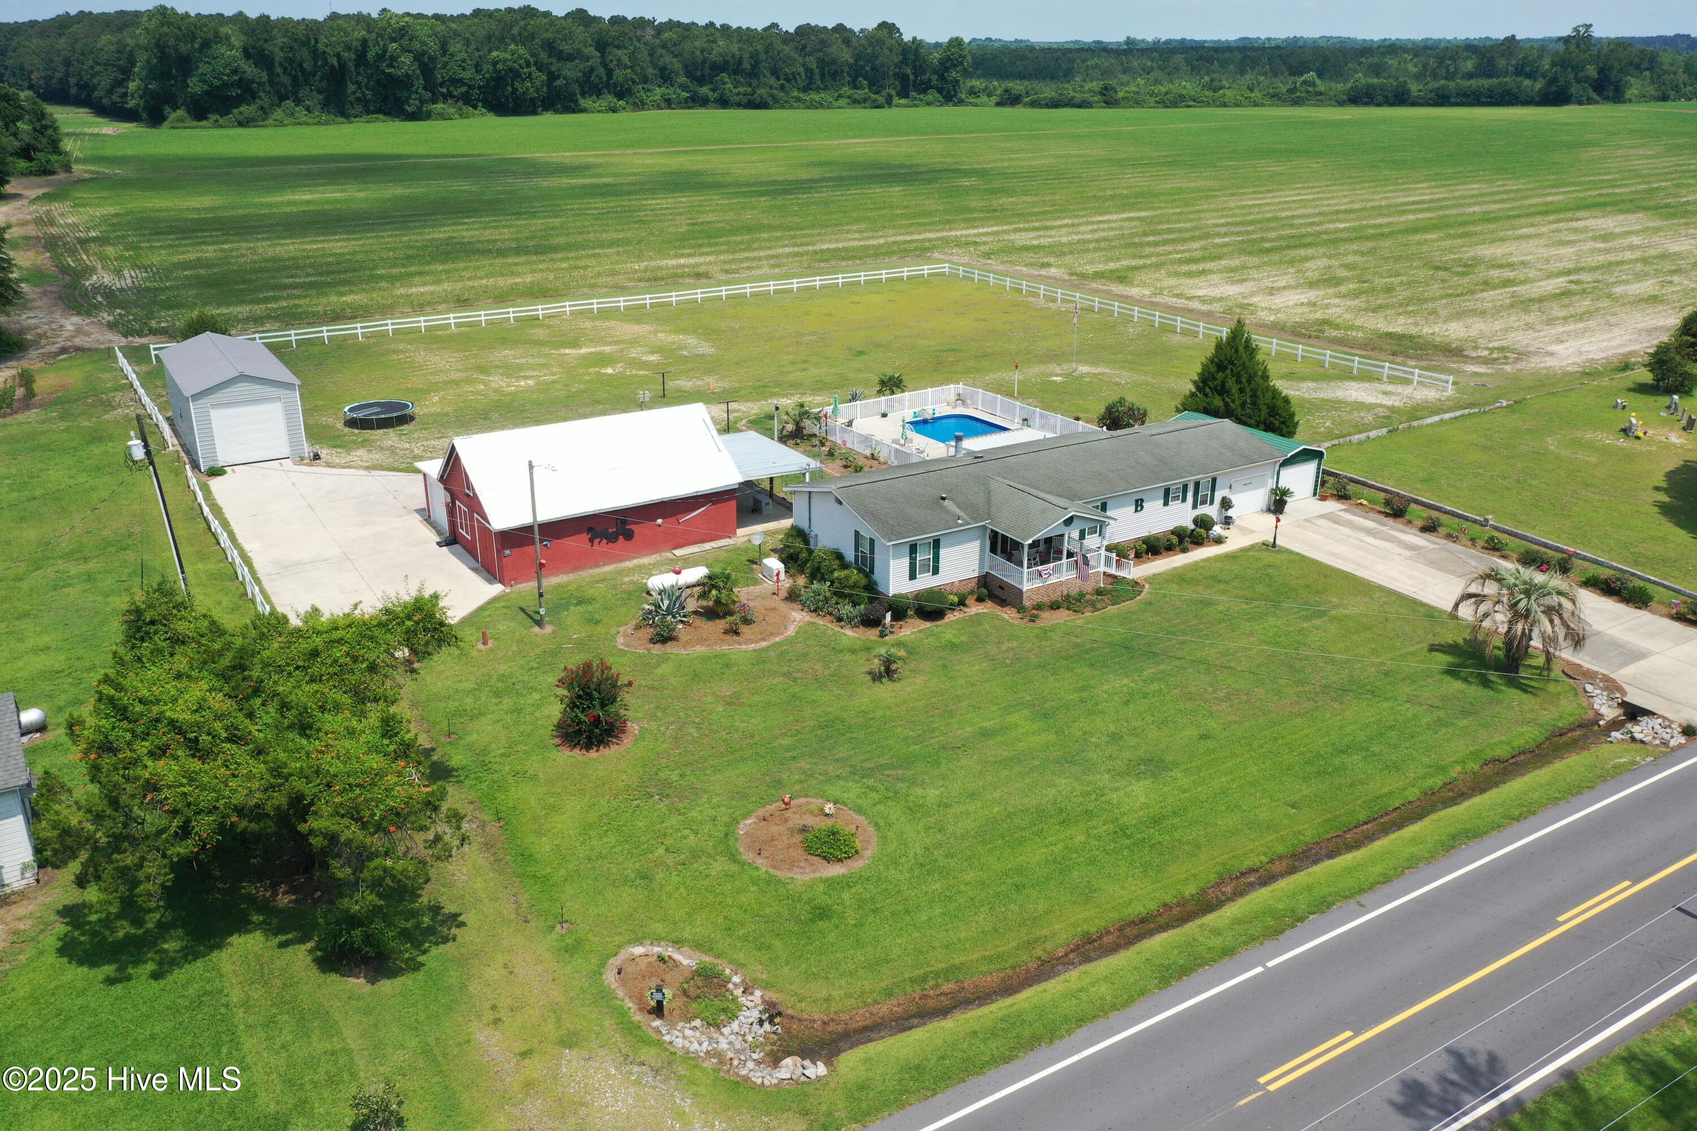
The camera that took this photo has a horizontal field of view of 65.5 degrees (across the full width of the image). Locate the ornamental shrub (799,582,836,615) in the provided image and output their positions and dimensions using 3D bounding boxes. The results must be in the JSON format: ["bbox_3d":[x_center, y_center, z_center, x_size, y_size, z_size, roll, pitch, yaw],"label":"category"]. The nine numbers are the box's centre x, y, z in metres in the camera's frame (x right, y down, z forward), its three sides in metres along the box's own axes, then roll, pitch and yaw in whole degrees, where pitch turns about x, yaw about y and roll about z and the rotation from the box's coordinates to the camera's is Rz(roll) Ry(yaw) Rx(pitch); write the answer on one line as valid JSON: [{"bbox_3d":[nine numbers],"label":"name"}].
[{"bbox_3d":[-1.352,1.360,57.288,1.613,1.298,1.613,1,22,0],"label":"ornamental shrub"}]

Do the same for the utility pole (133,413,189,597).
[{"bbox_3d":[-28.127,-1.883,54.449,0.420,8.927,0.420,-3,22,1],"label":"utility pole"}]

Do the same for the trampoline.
[{"bbox_3d":[-29.668,-9.505,83.612,4.505,0.891,4.505,-13,25,-30],"label":"trampoline"}]

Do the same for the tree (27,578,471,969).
[{"bbox_3d":[-15.956,5.275,37.826,11.600,8.200,11.300,1,22,0],"label":"tree"}]

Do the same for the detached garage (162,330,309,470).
[{"bbox_3d":[-36.905,-10.142,78.948,5.982,5.396,12.352,-13,25,-30],"label":"detached garage"}]

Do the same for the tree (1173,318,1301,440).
[{"bbox_3d":[23.575,-11.054,80.357,7.500,7.700,7.500,1,22,0],"label":"tree"}]

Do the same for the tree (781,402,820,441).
[{"bbox_3d":[-2.980,-8.969,81.167,2.475,2.277,2.475,1,22,0],"label":"tree"}]

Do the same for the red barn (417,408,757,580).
[{"bbox_3d":[-13.670,-4.710,65.879,12.650,5.950,11.740,-14,26,-31],"label":"red barn"}]

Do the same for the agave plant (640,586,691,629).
[{"bbox_3d":[-7.771,1.727,55.815,2.112,1.588,2.112,1,22,0],"label":"agave plant"}]

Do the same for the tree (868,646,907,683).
[{"bbox_3d":[1.536,3.785,51.366,1.485,1.287,1.485,1,22,0],"label":"tree"}]

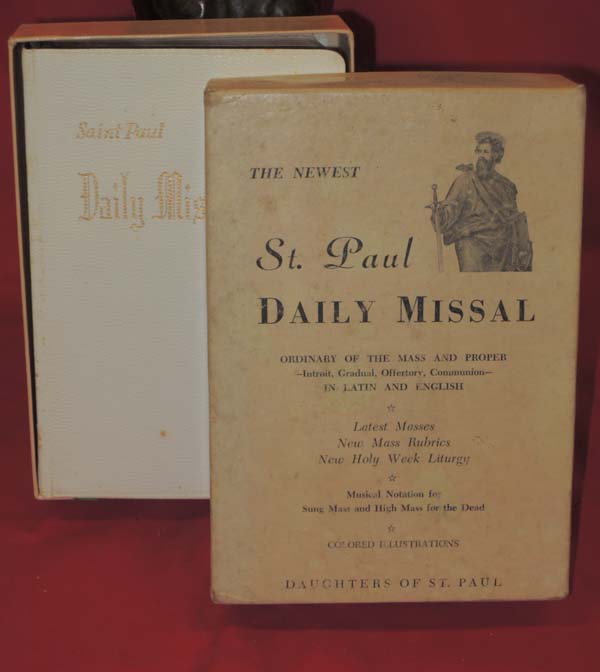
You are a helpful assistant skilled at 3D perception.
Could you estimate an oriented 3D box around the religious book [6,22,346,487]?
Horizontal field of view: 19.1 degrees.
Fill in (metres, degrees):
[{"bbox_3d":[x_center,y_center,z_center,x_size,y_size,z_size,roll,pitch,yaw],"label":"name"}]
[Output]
[{"bbox_3d":[-0.041,-0.028,0.656,0.118,0.169,0.050,-2,15,-3],"label":"religious book"}]

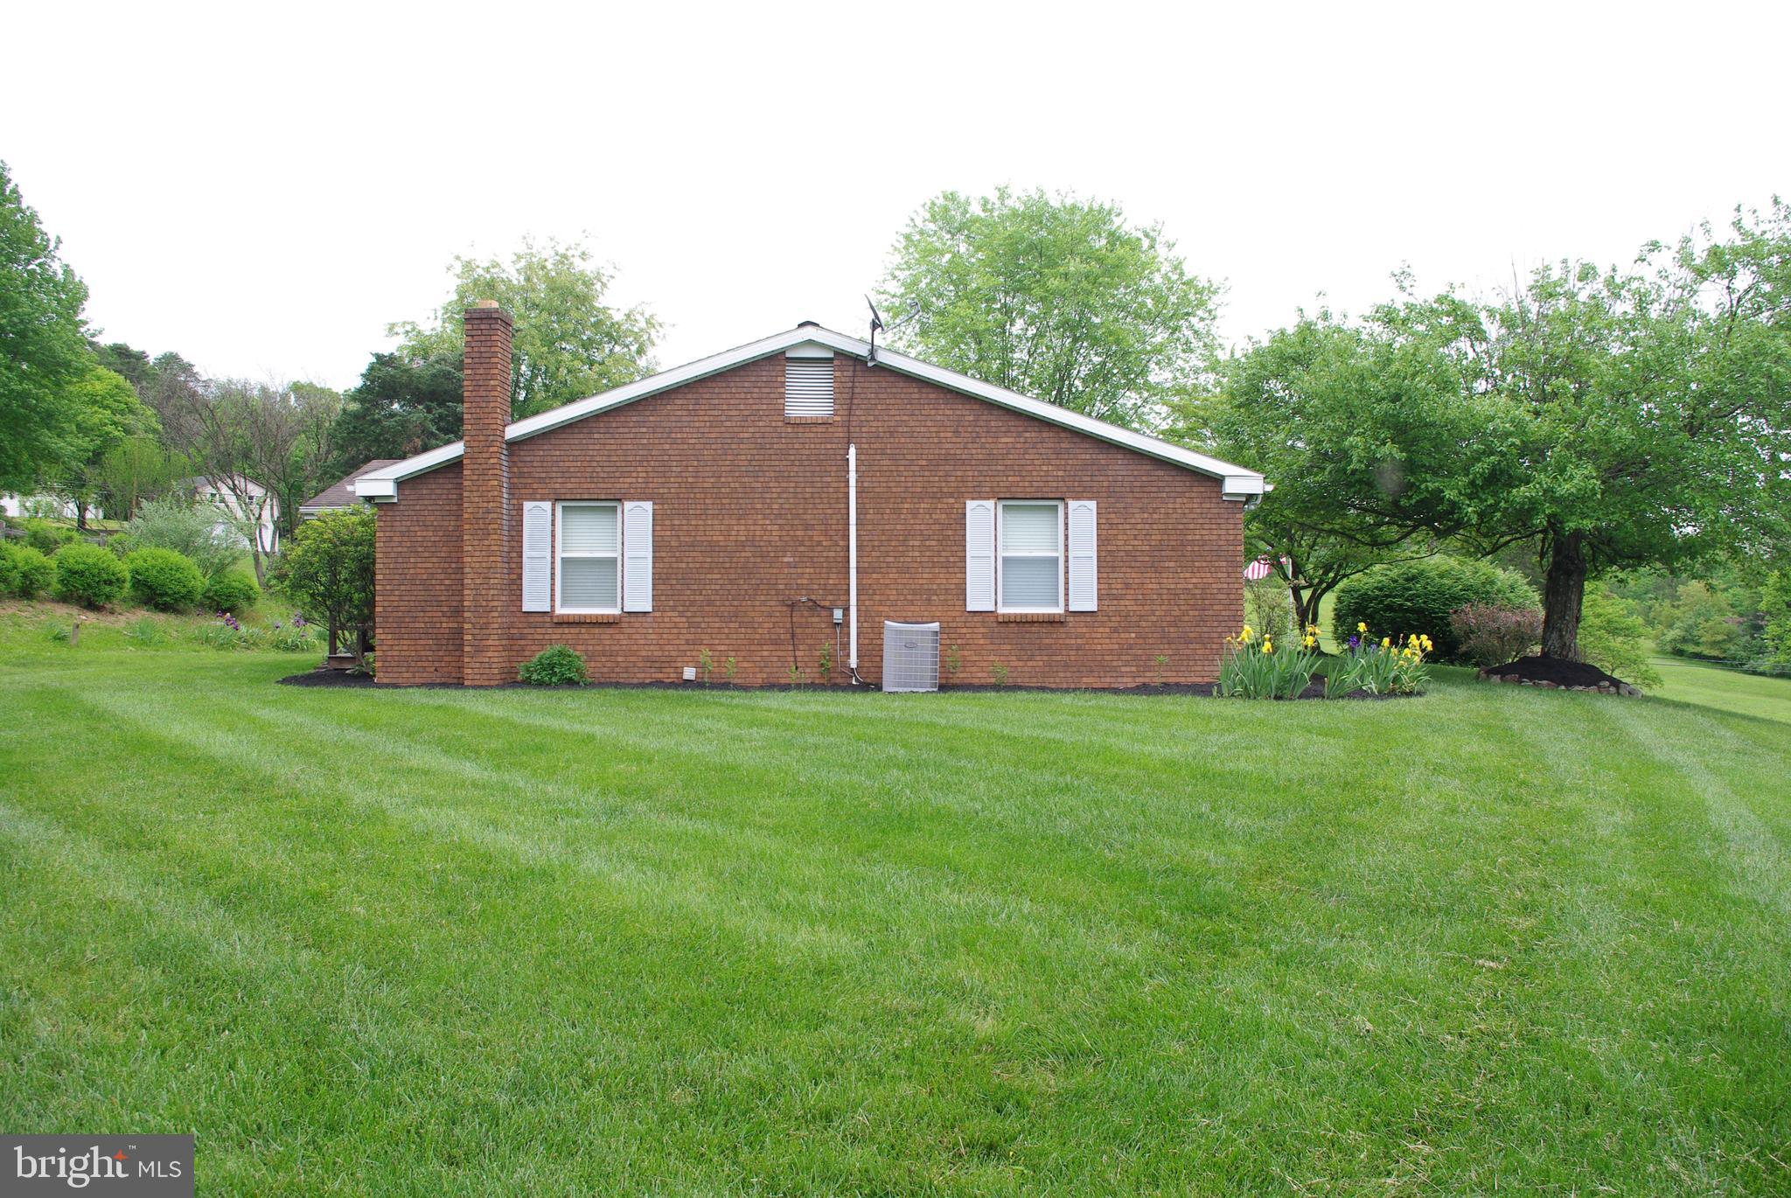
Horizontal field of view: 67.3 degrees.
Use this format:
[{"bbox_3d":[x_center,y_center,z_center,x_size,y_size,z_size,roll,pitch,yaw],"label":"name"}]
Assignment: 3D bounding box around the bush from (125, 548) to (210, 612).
[{"bbox_3d":[-15.597,-0.420,28.800,1.730,1.360,1.650,0,-1,0],"label":"bush"}]

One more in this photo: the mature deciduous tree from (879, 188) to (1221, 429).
[{"bbox_3d":[4.369,-5.300,38.000,9.600,12.400,9.400,0,-1,0],"label":"mature deciduous tree"}]

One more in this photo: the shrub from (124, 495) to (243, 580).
[{"bbox_3d":[-17.212,-1.438,32.500,2.850,2.150,2.600,0,-1,0],"label":"shrub"}]

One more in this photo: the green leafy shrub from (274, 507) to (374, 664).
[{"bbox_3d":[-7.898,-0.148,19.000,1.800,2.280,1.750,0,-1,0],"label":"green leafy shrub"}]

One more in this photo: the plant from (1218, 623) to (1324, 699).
[{"bbox_3d":[4.398,0.724,15.800,1.230,0.890,1.000,0,-1,0],"label":"plant"}]

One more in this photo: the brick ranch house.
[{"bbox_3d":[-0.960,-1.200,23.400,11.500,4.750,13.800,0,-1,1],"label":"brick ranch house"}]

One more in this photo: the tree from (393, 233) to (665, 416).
[{"bbox_3d":[-11.646,-5.576,42.000,8.500,11.200,8.300,0,-1,0],"label":"tree"}]

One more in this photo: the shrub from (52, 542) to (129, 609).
[{"bbox_3d":[-15.282,-0.451,25.500,1.450,1.240,1.400,0,-1,0],"label":"shrub"}]

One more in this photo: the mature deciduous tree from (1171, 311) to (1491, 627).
[{"bbox_3d":[7.269,-1.980,22.500,5.300,5.650,5.100,0,-1,0],"label":"mature deciduous tree"}]

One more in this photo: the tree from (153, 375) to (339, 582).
[{"bbox_3d":[-14.196,-2.565,29.500,4.100,4.650,4.000,0,-1,0],"label":"tree"}]

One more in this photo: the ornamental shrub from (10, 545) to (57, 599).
[{"bbox_3d":[-18.954,-0.584,29.500,1.200,1.200,1.200,0,-1,0],"label":"ornamental shrub"}]

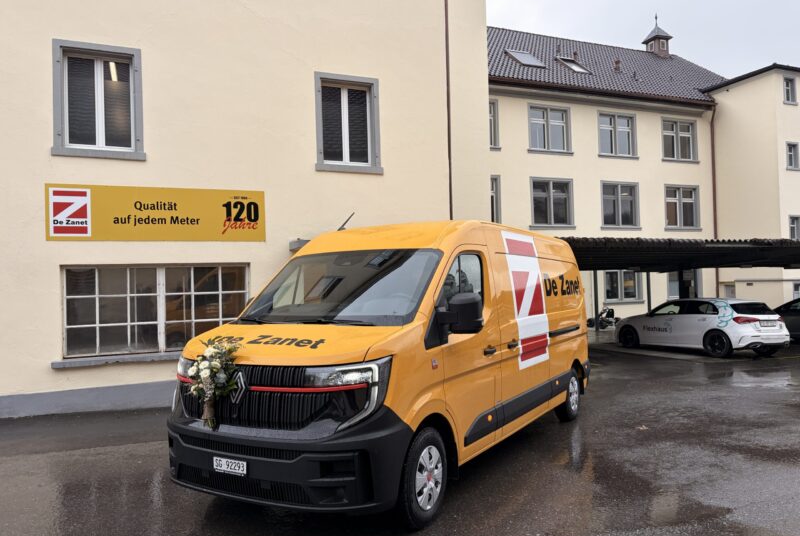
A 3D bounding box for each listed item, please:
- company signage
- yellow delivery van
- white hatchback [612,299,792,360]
[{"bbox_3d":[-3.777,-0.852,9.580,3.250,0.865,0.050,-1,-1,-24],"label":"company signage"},{"bbox_3d":[0.437,0.726,6.702,2.200,2.500,6.300,-2,-3,30],"label":"yellow delivery van"},{"bbox_3d":[7.816,1.525,16.084,1.830,1.430,4.420,0,-3,-24],"label":"white hatchback"}]

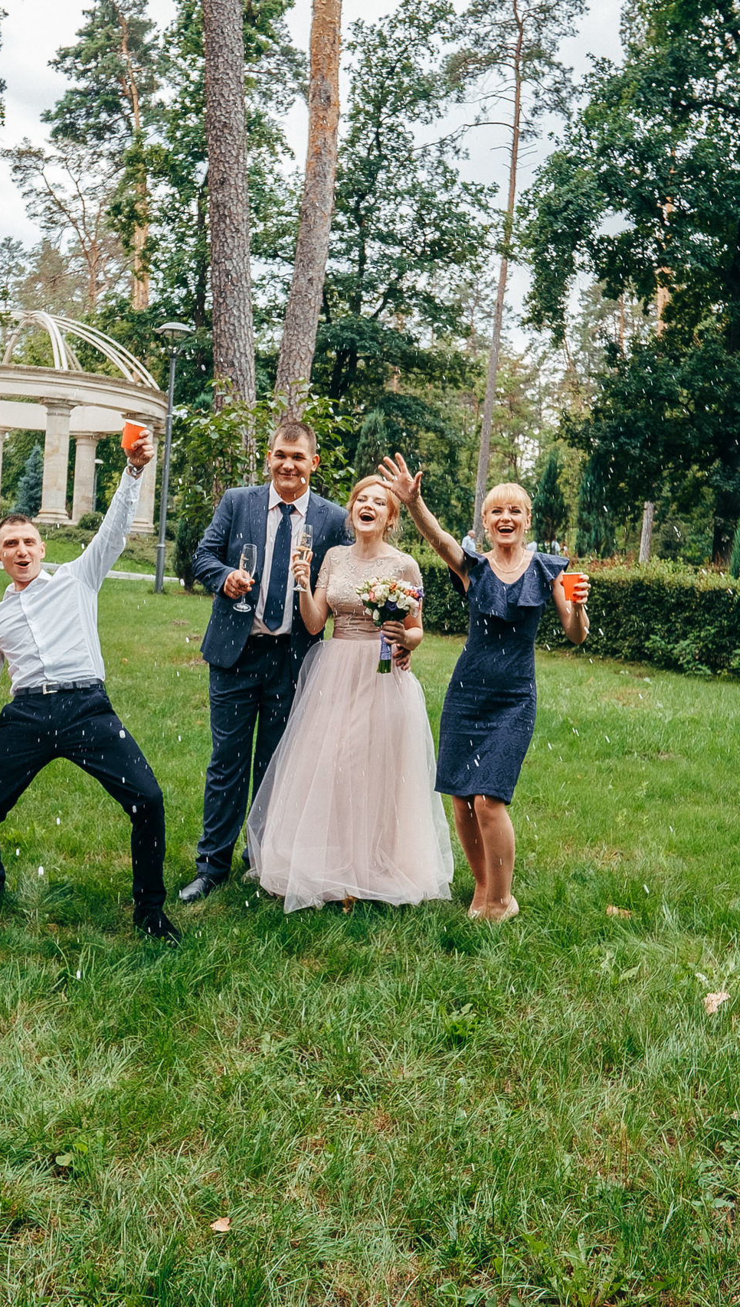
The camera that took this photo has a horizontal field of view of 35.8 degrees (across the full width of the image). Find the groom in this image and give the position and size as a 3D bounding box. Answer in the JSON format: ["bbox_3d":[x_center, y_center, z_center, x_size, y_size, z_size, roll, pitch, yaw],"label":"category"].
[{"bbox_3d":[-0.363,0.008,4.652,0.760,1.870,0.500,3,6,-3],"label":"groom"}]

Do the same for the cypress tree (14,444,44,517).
[{"bbox_3d":[-13.624,-6.968,45.840,1.300,3.050,1.300,3,6,0],"label":"cypress tree"}]

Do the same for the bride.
[{"bbox_3d":[-0.058,0.132,4.623,0.820,1.660,0.740,3,6,3],"label":"bride"}]

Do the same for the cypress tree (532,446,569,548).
[{"bbox_3d":[5.175,-3.860,32.779,1.150,4.200,1.150,3,6,0],"label":"cypress tree"}]

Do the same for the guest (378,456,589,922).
[{"bbox_3d":[0.453,0.146,4.409,0.780,1.730,0.460,4,6,6],"label":"guest"}]

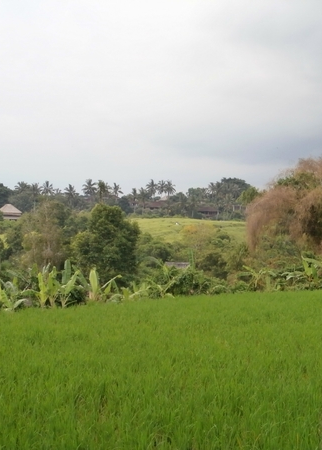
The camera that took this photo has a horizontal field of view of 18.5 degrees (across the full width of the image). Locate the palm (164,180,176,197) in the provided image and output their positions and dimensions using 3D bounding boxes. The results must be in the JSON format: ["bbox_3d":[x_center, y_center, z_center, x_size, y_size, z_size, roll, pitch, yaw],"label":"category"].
[{"bbox_3d":[3.910,-13.820,455.000,6.000,13.360,6.000,0,0,0],"label":"palm"}]

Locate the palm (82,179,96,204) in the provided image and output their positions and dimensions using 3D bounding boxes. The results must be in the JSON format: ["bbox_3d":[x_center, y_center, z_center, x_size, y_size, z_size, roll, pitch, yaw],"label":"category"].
[{"bbox_3d":[-31.930,-13.810,440.000,6.300,13.810,6.300,0,0,0],"label":"palm"}]

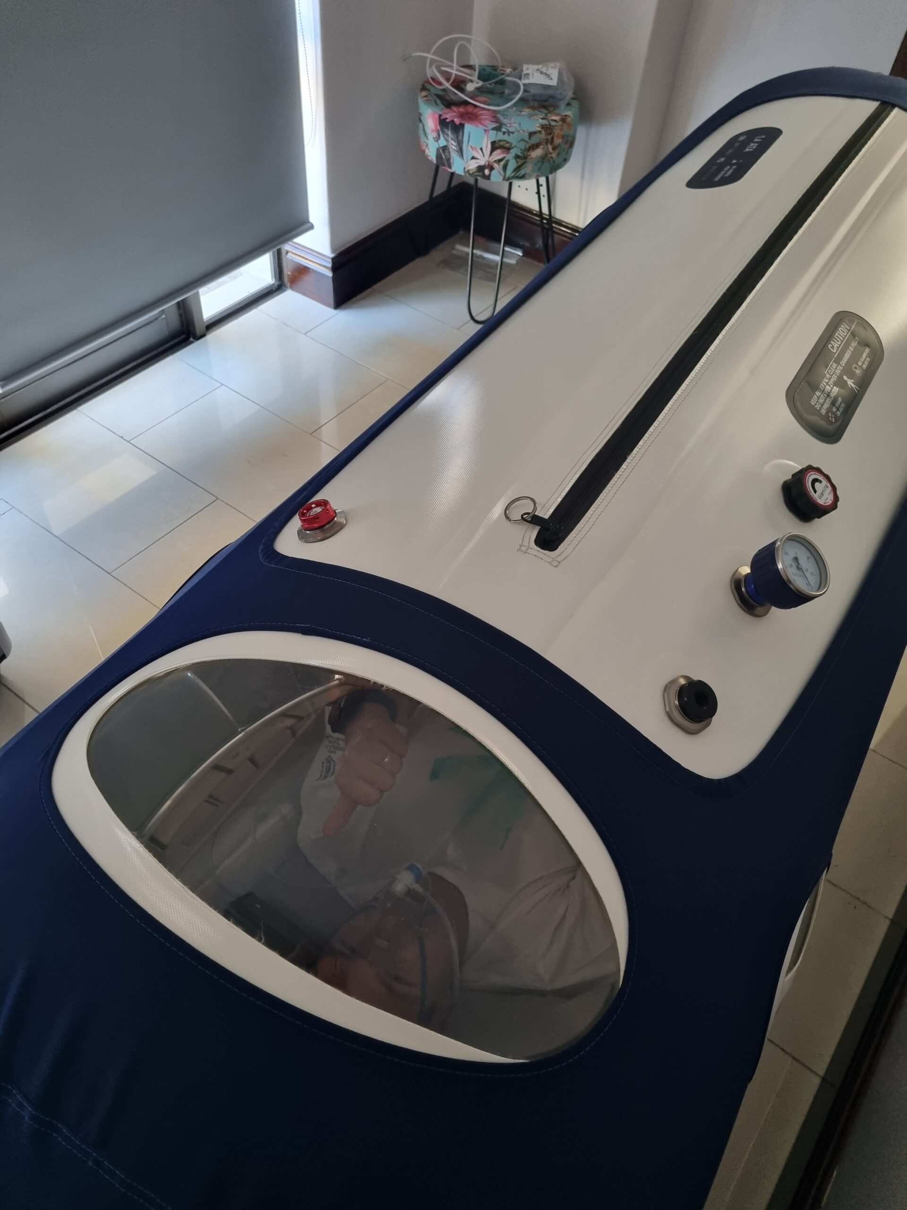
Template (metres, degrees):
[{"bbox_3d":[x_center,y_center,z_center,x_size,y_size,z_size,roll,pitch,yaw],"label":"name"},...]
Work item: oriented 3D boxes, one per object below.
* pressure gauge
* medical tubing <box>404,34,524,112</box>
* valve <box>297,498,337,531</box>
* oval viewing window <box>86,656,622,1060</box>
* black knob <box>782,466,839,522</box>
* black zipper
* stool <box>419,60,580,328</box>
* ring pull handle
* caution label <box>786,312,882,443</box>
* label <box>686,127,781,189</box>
[{"bbox_3d":[0.308,-0.025,0.865,0.065,0.070,0.065,46,56,-2],"label":"pressure gauge"},{"bbox_3d":[0.027,-1.306,2.235,0.291,0.121,0.213,8,49,0],"label":"medical tubing"},{"bbox_3d":[-0.134,-0.088,0.891,0.035,0.015,0.035,6,42,37],"label":"valve"},{"bbox_3d":[-0.085,0.166,0.680,0.469,0.073,0.214,29,52,15],"label":"oval viewing window"},{"bbox_3d":[0.384,-0.119,0.977,0.055,0.029,0.055,45,54,-7],"label":"black knob"},{"bbox_3d":[0.439,-0.476,1.239,0.035,0.012,1.356,29,53,14],"label":"black zipper"},{"bbox_3d":[0.097,-1.119,2.491,0.409,0.509,0.409,8,49,0],"label":"stool"},{"bbox_3d":[0.064,-0.090,0.858,0.033,0.005,0.033,2,48,-2],"label":"ring pull handle"},{"bbox_3d":[0.481,-0.289,1.132,0.088,0.006,0.283,42,54,-3],"label":"caution label"},{"bbox_3d":[0.467,-0.741,1.504,0.088,0.006,0.297,12,46,32],"label":"label"}]

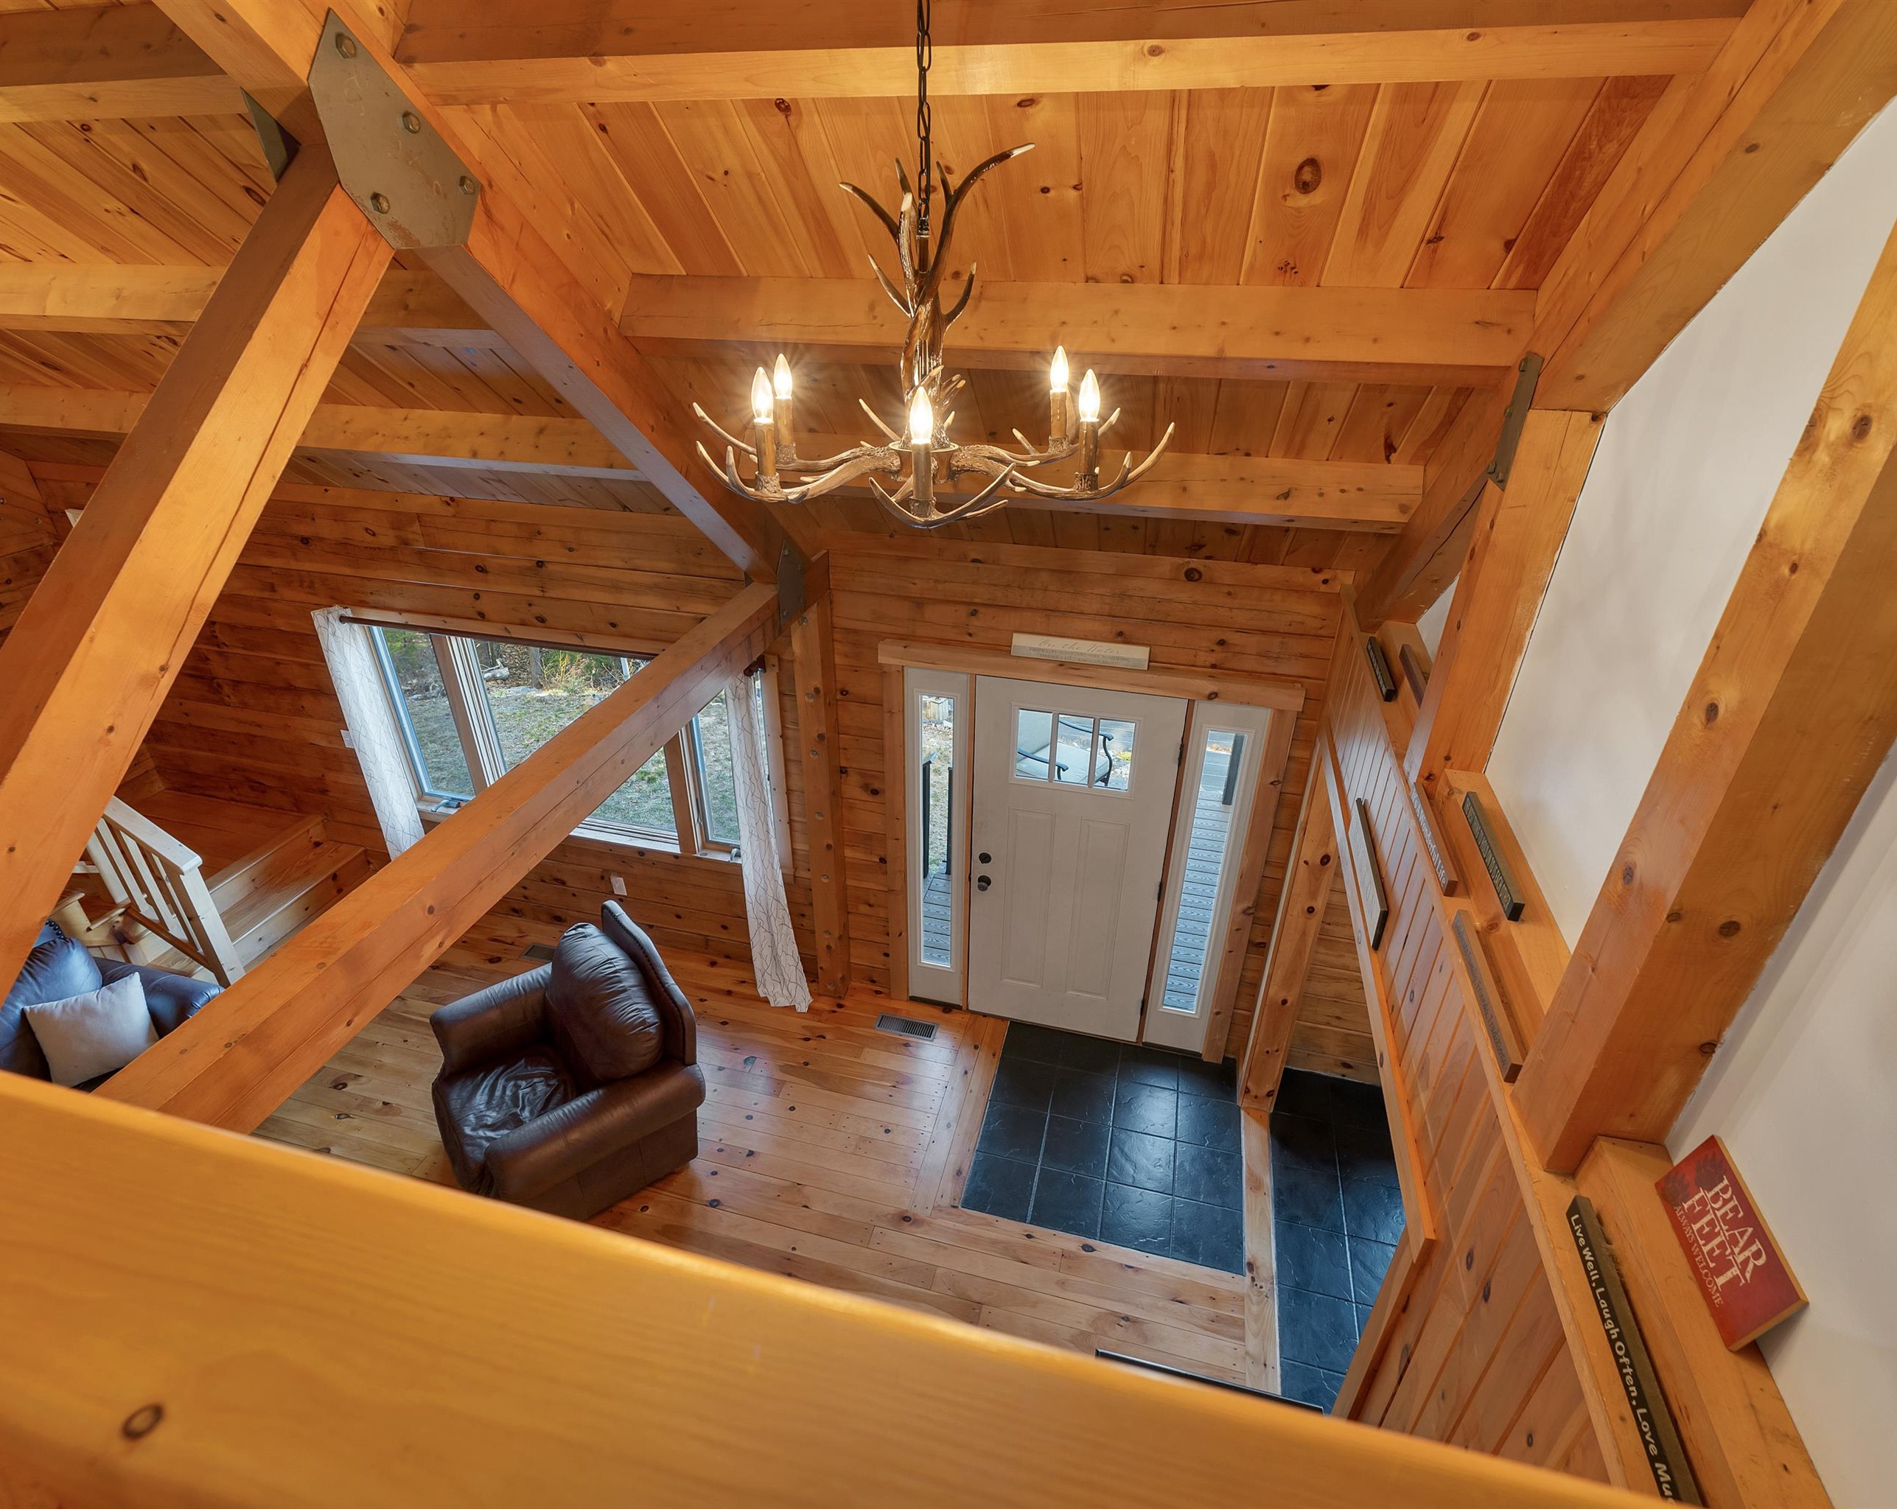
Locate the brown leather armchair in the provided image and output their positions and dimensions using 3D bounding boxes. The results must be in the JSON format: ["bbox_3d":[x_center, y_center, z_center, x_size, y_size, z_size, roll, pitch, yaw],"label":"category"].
[{"bbox_3d":[-1.742,1.422,4.013,0.960,0.950,0.980,-20,36,-30],"label":"brown leather armchair"}]

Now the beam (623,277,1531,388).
[{"bbox_3d":[0.205,-1.034,2.137,2.130,0.180,0.100,7,-8,12],"label":"beam"}]

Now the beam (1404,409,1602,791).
[{"bbox_3d":[1.308,-0.344,2.118,0.148,0.929,0.141,7,30,13],"label":"beam"}]

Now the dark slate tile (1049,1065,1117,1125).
[{"bbox_3d":[0.684,1.734,4.446,0.305,0.012,0.278,7,31,12],"label":"dark slate tile"}]

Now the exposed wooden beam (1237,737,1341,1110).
[{"bbox_3d":[1.565,0.842,4.011,0.167,2.020,0.202,7,30,13],"label":"exposed wooden beam"}]

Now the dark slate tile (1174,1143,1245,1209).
[{"bbox_3d":[1.209,1.959,4.088,0.306,0.013,0.297,7,30,13],"label":"dark slate tile"}]

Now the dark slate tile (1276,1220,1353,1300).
[{"bbox_3d":[1.551,2.153,3.737,0.291,0.012,0.283,7,31,12],"label":"dark slate tile"}]

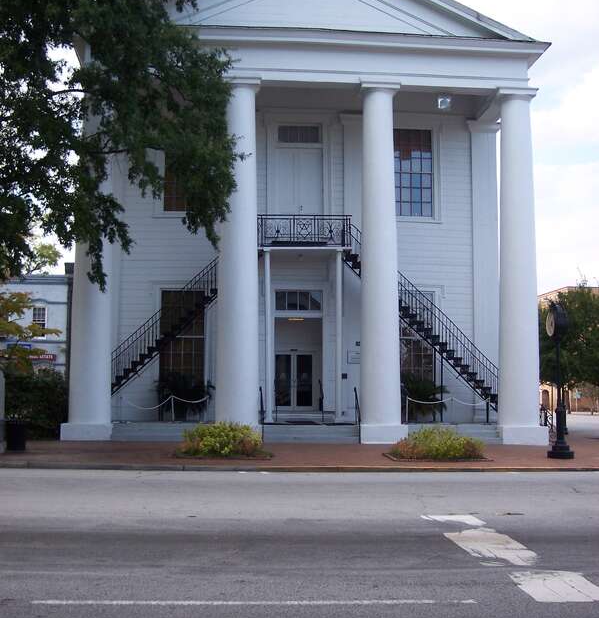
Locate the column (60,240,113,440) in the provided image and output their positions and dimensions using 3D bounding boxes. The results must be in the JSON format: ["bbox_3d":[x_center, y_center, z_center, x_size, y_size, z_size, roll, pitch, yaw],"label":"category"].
[{"bbox_3d":[-5.483,-1.371,23.459,1.260,9.630,1.260,1,-5,-4],"label":"column"}]

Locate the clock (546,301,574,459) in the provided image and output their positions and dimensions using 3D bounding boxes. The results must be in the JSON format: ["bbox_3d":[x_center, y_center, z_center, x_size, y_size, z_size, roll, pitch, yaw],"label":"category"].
[{"bbox_3d":[6.132,1.645,20.642,0.500,3.634,0.700,1,-5,-4],"label":"clock"}]

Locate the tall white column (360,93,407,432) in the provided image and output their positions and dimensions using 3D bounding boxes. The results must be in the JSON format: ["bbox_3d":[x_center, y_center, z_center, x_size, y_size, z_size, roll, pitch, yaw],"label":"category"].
[{"bbox_3d":[2.206,-1.246,24.018,1.240,9.691,1.240,1,-5,-4],"label":"tall white column"}]

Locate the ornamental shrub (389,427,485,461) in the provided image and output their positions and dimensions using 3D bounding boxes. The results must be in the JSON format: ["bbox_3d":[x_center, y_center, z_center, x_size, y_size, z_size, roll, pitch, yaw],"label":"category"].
[{"bbox_3d":[3.089,3.021,19.798,2.100,0.650,1.500,1,-5,-4],"label":"ornamental shrub"}]

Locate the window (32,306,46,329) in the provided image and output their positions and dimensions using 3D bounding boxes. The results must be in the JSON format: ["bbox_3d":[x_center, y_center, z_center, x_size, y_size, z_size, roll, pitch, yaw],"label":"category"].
[{"bbox_3d":[-15.362,0.818,52.000,0.880,2.000,0.150,1,-5,-4],"label":"window"}]

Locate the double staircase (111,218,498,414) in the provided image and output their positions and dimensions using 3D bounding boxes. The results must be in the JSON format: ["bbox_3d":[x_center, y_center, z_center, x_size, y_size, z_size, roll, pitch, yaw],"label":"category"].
[{"bbox_3d":[0.157,0.362,28.074,13.878,6.348,1.772,1,-6,-5],"label":"double staircase"}]

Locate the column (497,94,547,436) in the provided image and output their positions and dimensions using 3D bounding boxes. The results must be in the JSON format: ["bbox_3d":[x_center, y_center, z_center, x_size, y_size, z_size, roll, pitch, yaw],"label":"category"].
[{"bbox_3d":[6.570,-1.260,26.582,1.358,10.591,1.358,1,-6,-5],"label":"column"}]

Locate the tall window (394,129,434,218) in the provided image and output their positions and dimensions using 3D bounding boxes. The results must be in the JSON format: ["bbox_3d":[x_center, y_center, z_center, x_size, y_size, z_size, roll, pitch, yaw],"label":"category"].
[{"bbox_3d":[3.816,-4.624,29.884,1.476,3.051,0.157,1,-6,-5],"label":"tall window"}]

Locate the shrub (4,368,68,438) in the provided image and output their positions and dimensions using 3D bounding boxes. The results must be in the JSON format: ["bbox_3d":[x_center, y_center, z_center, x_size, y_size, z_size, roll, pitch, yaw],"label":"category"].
[{"bbox_3d":[-7.250,2.567,24.707,2.000,1.970,1.700,1,-5,-4],"label":"shrub"}]

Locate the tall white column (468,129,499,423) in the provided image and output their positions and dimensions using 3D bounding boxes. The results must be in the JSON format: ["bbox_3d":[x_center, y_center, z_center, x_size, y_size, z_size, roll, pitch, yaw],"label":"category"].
[{"bbox_3d":[5.638,-1.139,26.979,0.980,9.240,0.800,1,-5,-4],"label":"tall white column"}]

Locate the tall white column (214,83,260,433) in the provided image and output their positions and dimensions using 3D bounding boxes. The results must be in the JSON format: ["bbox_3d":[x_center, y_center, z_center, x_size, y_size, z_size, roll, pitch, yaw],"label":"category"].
[{"bbox_3d":[-1.766,-1.408,25.885,1.358,10.591,1.358,1,-6,-5],"label":"tall white column"}]

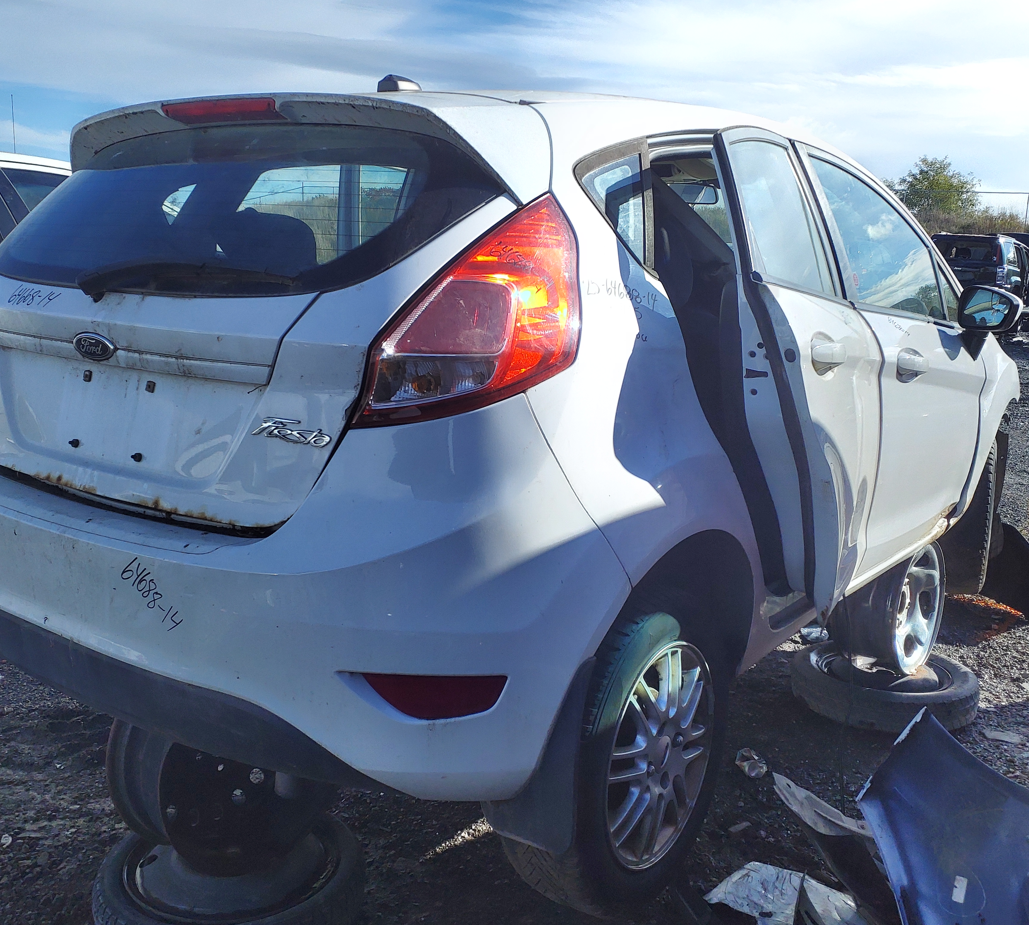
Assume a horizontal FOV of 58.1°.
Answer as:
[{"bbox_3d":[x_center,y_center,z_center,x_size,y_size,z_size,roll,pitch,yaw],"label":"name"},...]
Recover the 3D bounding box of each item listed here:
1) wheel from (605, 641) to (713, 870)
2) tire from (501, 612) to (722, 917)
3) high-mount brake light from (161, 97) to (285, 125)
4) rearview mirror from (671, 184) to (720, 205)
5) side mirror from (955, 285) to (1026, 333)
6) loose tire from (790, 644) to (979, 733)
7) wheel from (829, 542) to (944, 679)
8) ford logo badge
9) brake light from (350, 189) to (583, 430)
[{"bbox_3d":[0.206,0.516,1.732,0.180,0.415,0.415,10,14,36],"label":"wheel"},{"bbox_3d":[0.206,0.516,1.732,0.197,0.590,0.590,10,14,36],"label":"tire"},{"bbox_3d":[-0.512,-0.627,1.654,0.325,0.045,0.060,10,14,36],"label":"high-mount brake light"},{"bbox_3d":[0.595,-0.903,3.119,0.045,0.068,0.240,-7,14,-35],"label":"rearview mirror"},{"bbox_3d":[1.518,-0.483,2.953,0.210,0.155,0.125,12,16,41],"label":"side mirror"},{"bbox_3d":[1.227,0.738,3.114,0.600,0.150,0.600,1,10,0],"label":"loose tire"},{"bbox_3d":[1.235,0.460,3.044,0.200,0.420,0.420,12,16,41],"label":"wheel"},{"bbox_3d":[-0.686,-0.190,1.521,0.118,0.047,0.014,10,14,36],"label":"ford logo badge"},{"bbox_3d":[-0.045,-0.220,1.296,0.260,0.345,0.330,6,13,22],"label":"brake light"}]

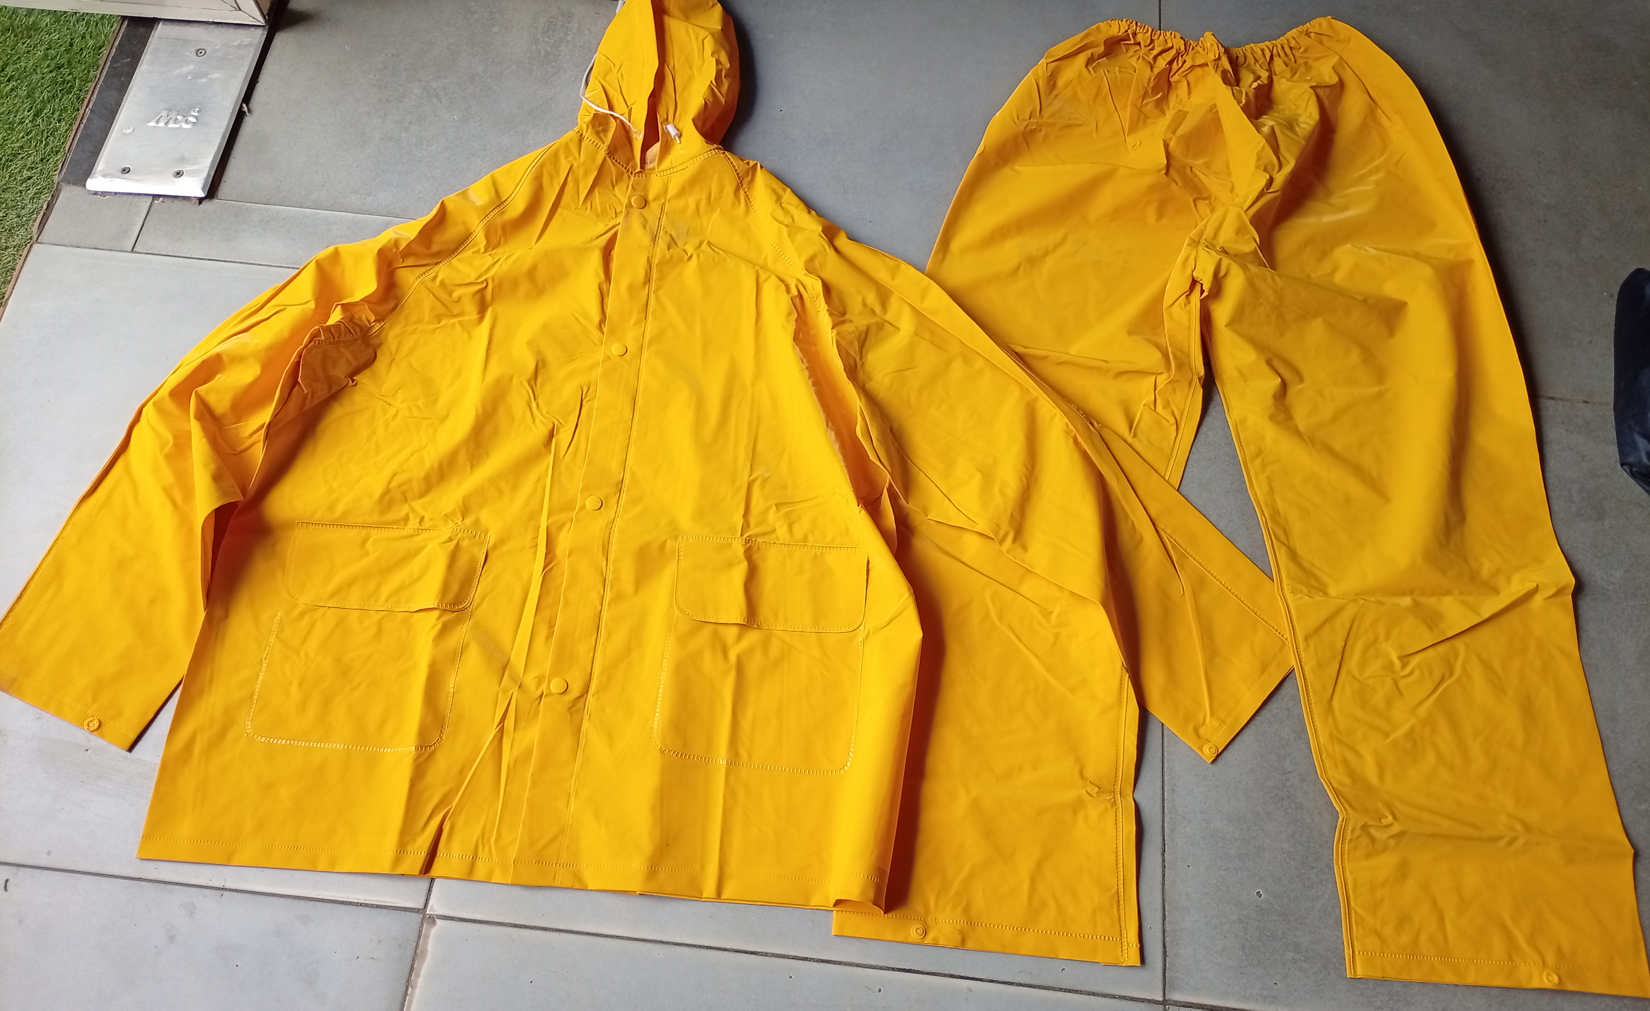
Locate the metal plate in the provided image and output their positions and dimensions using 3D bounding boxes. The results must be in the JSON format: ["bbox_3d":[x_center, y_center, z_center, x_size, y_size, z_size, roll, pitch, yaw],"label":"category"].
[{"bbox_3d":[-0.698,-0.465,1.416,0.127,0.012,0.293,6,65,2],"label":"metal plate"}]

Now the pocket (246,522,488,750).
[{"bbox_3d":[-0.401,0.114,1.138,0.175,0.015,0.203,3,65,0],"label":"pocket"}]

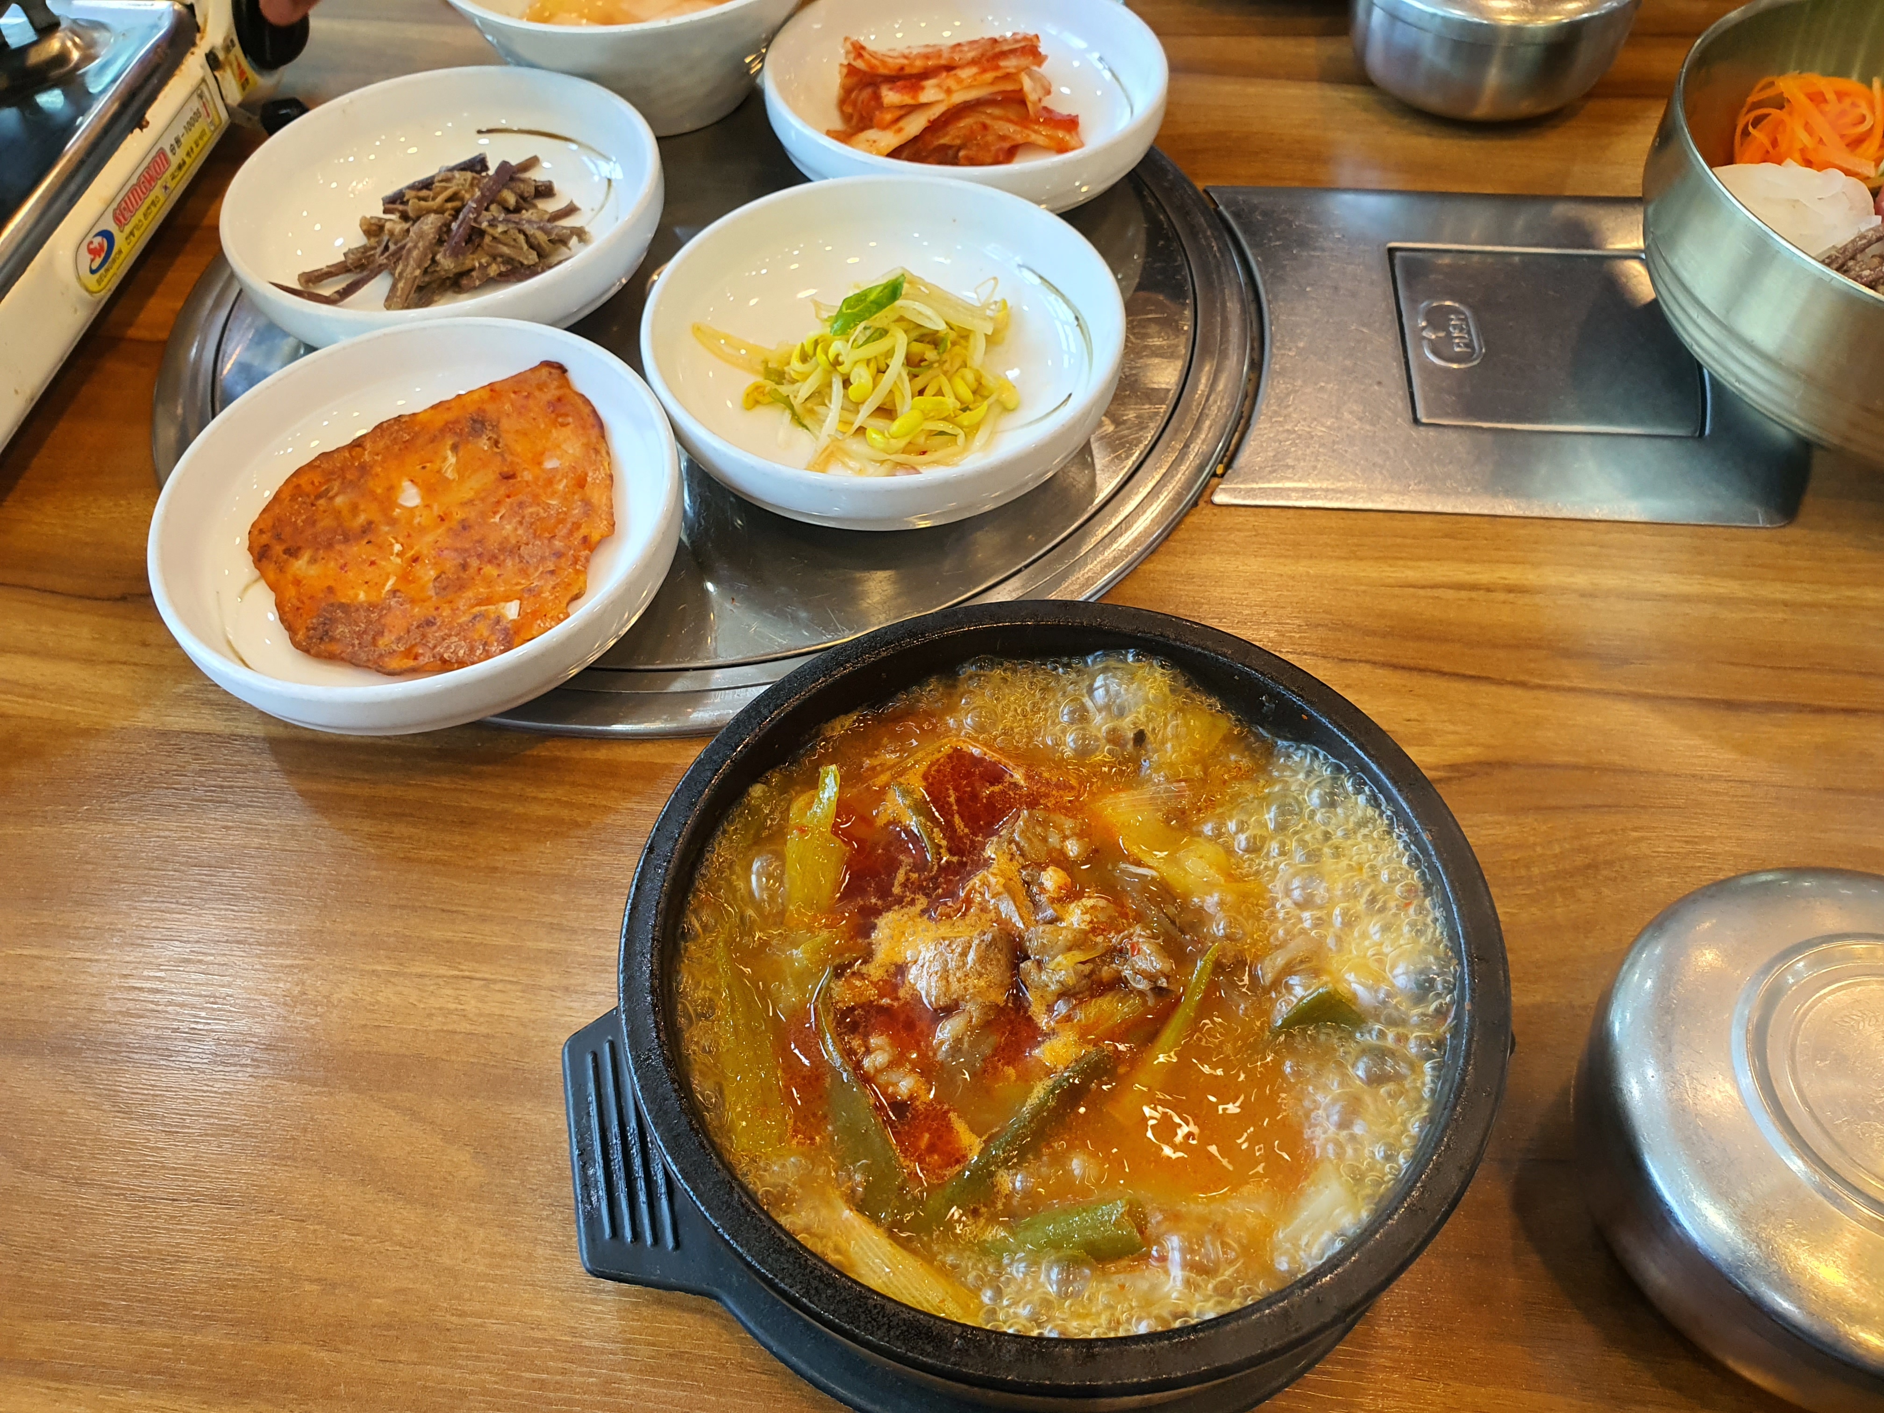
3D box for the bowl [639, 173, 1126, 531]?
[{"bbox_3d":[-0.017,-0.106,0.440,0.143,0.037,0.143,0,54,1],"label":"bowl"}]

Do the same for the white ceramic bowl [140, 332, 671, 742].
[{"bbox_3d":[-0.143,-0.048,0.399,0.143,0.037,0.143,0,54,1],"label":"white ceramic bowl"}]

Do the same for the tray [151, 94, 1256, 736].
[{"bbox_3d":[-0.079,-0.142,0.489,0.370,0.015,0.370,-1,54,0],"label":"tray"}]

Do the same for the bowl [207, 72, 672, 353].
[{"bbox_3d":[-0.163,-0.163,0.482,0.142,0.037,0.142,-1,54,0],"label":"bowl"}]

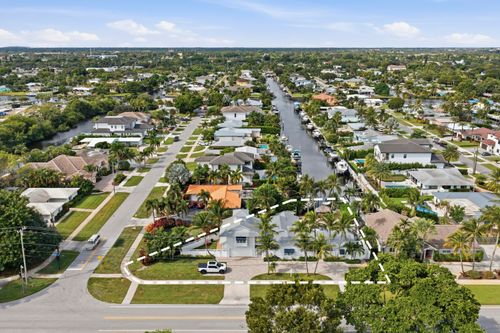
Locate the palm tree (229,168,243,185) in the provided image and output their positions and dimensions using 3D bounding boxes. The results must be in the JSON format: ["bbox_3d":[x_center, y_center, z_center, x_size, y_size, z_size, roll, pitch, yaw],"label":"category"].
[{"bbox_3d":[-4.300,3.705,124.067,4.600,6.600,4.600,0,17,1],"label":"palm tree"}]

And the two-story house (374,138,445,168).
[{"bbox_3d":[60.800,-5.971,152.478,25.000,8.400,20.000,0,17,1],"label":"two-story house"}]

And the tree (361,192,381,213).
[{"bbox_3d":[33.250,9.880,107.220,5.350,6.100,5.350,0,17,1],"label":"tree"}]

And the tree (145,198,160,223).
[{"bbox_3d":[-25.665,11.546,102.317,4.210,6.700,4.210,0,17,0],"label":"tree"}]

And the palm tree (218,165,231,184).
[{"bbox_3d":[-8.278,3.069,127.439,4.430,8.120,4.430,0,17,0],"label":"palm tree"}]

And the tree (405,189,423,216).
[{"bbox_3d":[44.359,9.771,105.781,5.170,8.060,5.170,0,17,0],"label":"tree"}]

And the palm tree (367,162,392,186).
[{"bbox_3d":[43.092,2.761,128.352,6.680,8.170,6.680,0,17,0],"label":"palm tree"}]

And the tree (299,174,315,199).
[{"bbox_3d":[16.990,6.180,116.590,4.620,7.660,4.620,0,17,1],"label":"tree"}]

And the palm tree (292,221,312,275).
[{"bbox_3d":[10.460,16.130,77.080,4.110,11.860,4.110,0,17,1],"label":"palm tree"}]

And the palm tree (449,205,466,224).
[{"bbox_3d":[54.265,12.506,101.652,4.450,5.260,4.450,0,17,0],"label":"palm tree"}]

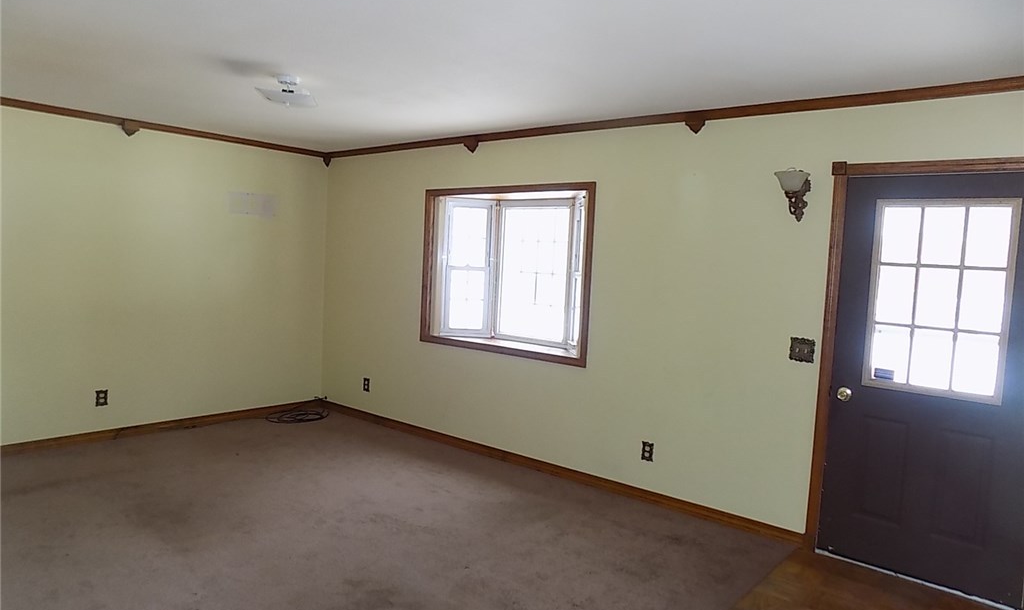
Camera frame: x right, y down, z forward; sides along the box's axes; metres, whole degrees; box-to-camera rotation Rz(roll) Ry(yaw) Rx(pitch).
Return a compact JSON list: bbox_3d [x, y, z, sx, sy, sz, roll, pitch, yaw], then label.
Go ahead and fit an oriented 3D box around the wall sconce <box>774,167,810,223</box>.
[{"bbox_3d":[1.515,-0.596,3.658,0.182,0.280,0.230,6,5,39],"label":"wall sconce"}]

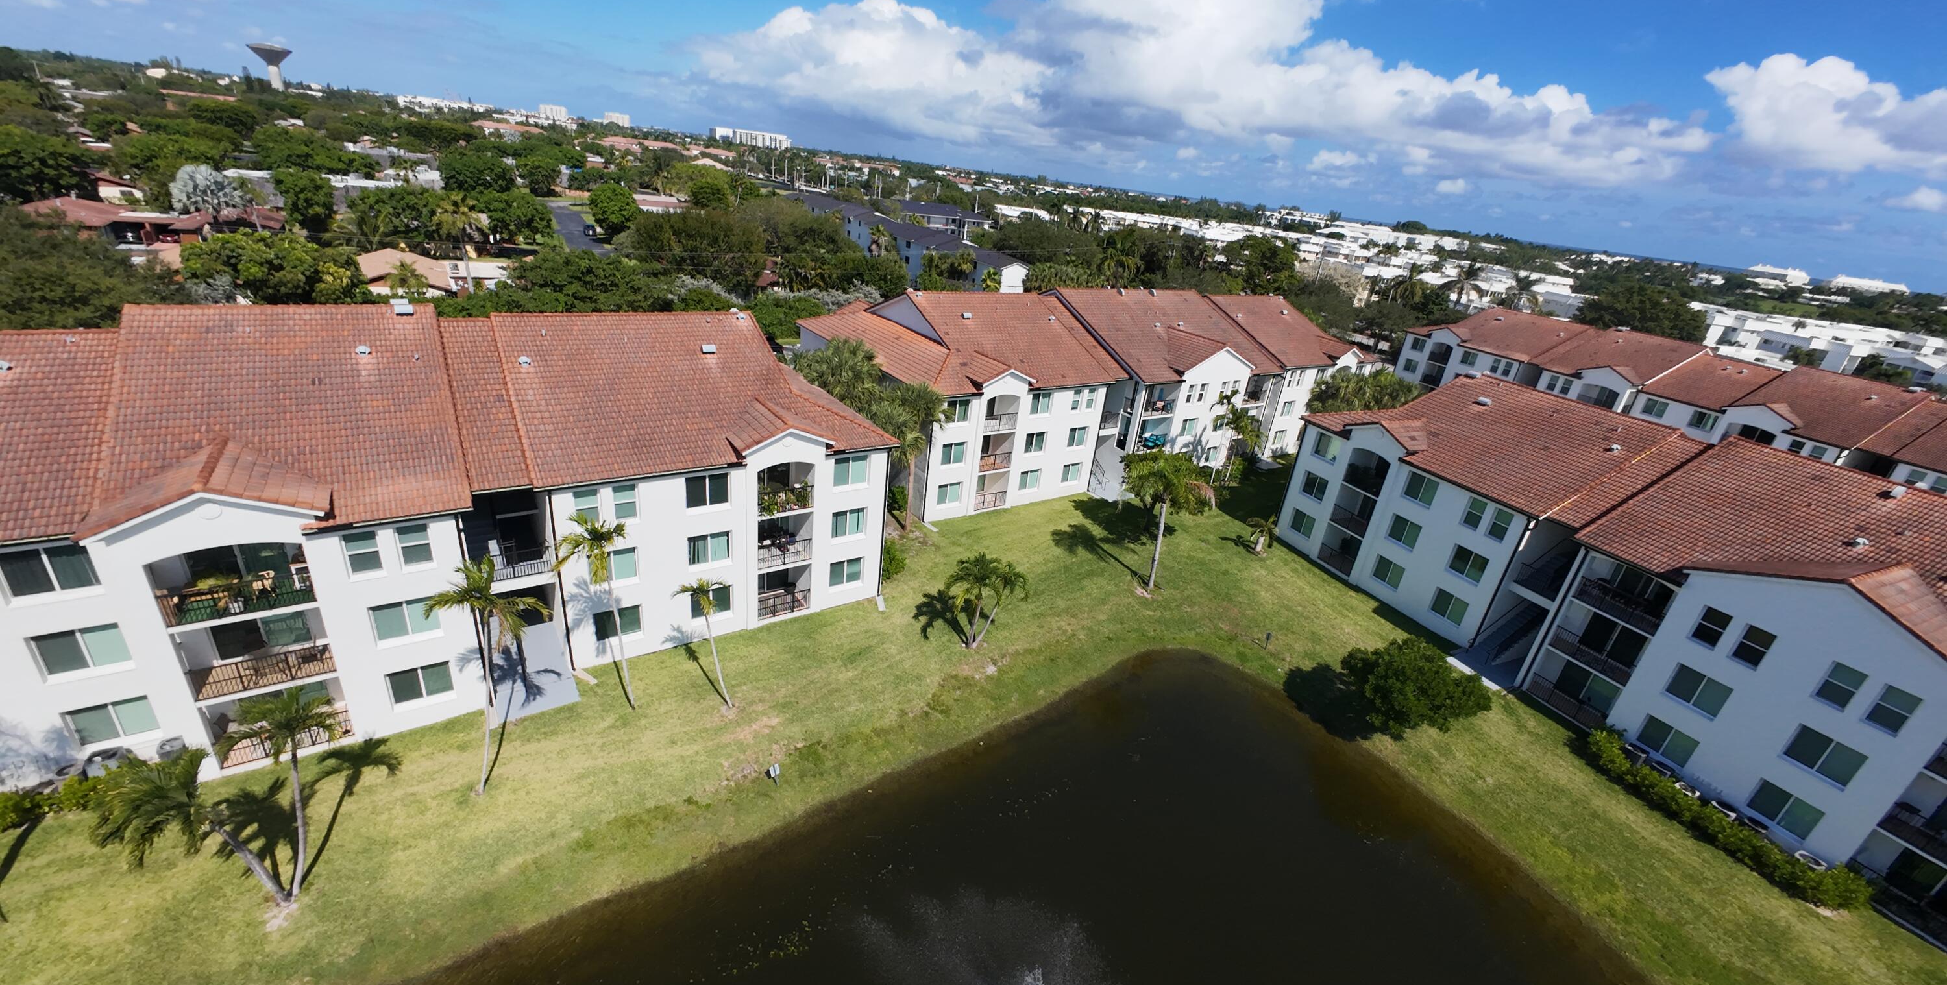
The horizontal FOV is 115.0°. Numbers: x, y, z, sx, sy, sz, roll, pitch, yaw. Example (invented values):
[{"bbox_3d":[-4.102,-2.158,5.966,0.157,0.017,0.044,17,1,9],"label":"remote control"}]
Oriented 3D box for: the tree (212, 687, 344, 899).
[{"bbox_3d":[-18.925,8.215,17.106,2.500,5.300,2.500,22,28,29],"label":"tree"}]

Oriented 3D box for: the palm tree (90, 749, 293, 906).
[{"bbox_3d":[-20.438,9.675,17.083,3.500,5.700,3.700,21,27,27],"label":"palm tree"}]

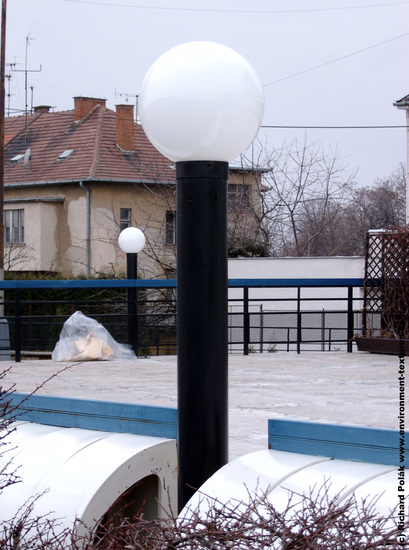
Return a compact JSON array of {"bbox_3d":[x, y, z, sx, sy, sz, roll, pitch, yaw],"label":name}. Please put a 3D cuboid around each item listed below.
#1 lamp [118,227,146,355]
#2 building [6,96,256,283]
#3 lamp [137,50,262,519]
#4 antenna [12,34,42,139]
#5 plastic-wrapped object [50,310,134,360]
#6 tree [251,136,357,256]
[{"bbox_3d":[-1.054,0.247,25.800,0.400,1.900,0.400,0,0,0],"label":"lamp"},{"bbox_3d":[-5.200,-3.600,91.500,10.500,11.200,13.000,0,0,-38],"label":"building"},{"bbox_3d":[-0.006,0.190,5.600,0.400,1.860,0.400,0,0,0],"label":"lamp"},{"bbox_3d":[-9.378,-9.988,94.000,1.600,5.500,0.900,0,0,0],"label":"antenna"},{"bbox_3d":[-1.578,0.856,25.100,1.150,0.700,0.750,0,0,0],"label":"plastic-wrapped object"},{"bbox_3d":[3.600,-1.550,64.000,3.750,7.100,3.600,0,0,0],"label":"tree"}]

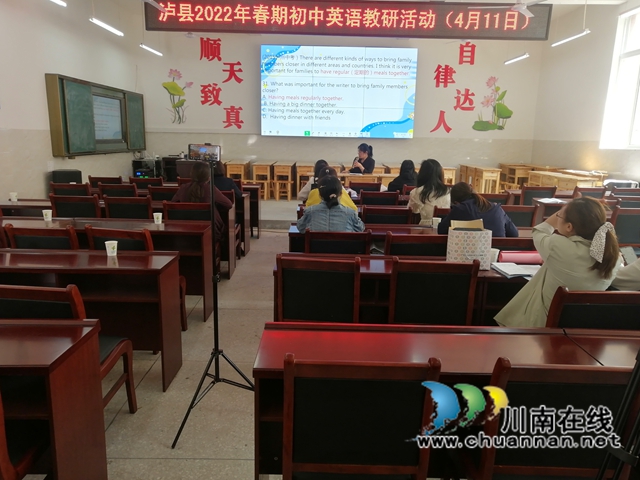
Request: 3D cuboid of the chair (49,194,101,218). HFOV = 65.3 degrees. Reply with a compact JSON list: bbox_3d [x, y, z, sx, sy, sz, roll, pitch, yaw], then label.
[{"bbox_3d":[-2.341,-0.030,5.114,0.450,0.900,0.550,1,11,-1],"label":"chair"}]

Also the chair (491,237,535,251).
[{"bbox_3d":[1.195,0.354,3.617,0.450,0.900,0.550,1,11,-1],"label":"chair"}]

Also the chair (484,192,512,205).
[{"bbox_3d":[1.999,-0.170,6.129,0.450,0.890,0.510,1,12,0],"label":"chair"}]

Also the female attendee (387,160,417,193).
[{"bbox_3d":[1.243,-0.569,7.577,0.500,1.260,0.720,1,11,-3],"label":"female attendee"}]

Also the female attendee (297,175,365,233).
[{"bbox_3d":[0.062,0.139,3.691,0.500,1.225,0.750,1,12,0],"label":"female attendee"}]

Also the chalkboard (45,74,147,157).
[{"bbox_3d":[-4.218,-2.368,9.839,0.190,1.275,3.874,1,12,0],"label":"chalkboard"}]

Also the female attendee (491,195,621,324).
[{"bbox_3d":[1.138,0.389,2.554,0.591,1.241,0.739,-4,13,-25],"label":"female attendee"}]

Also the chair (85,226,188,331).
[{"bbox_3d":[-1.292,0.324,3.667,0.470,0.905,0.550,3,11,10],"label":"chair"}]

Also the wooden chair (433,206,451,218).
[{"bbox_3d":[1.244,0.081,4.875,0.473,0.896,0.581,1,12,-1],"label":"wooden chair"}]

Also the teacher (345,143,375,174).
[{"bbox_3d":[0.674,-1.043,8.522,0.680,1.188,0.520,-10,16,-41],"label":"teacher"}]

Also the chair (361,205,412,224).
[{"bbox_3d":[0.659,0.066,5.197,0.470,0.905,0.550,2,11,3],"label":"chair"}]

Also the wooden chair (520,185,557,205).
[{"bbox_3d":[2.985,-0.343,7.100,0.473,0.896,0.581,1,12,-1],"label":"wooden chair"}]

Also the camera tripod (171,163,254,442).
[{"bbox_3d":[-0.458,0.276,2.560,0.505,1.400,0.576,1,11,-1],"label":"camera tripod"}]

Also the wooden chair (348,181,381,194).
[{"bbox_3d":[0.701,-0.475,7.955,0.470,0.905,0.550,1,11,0],"label":"wooden chair"}]

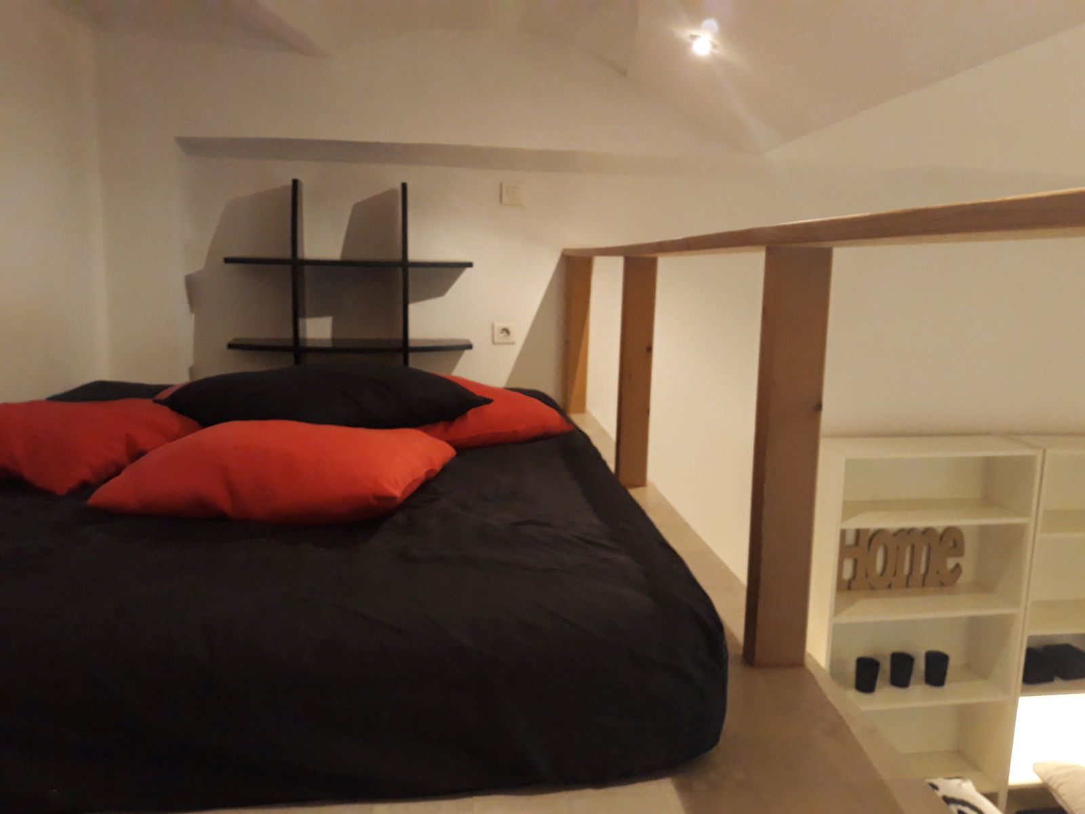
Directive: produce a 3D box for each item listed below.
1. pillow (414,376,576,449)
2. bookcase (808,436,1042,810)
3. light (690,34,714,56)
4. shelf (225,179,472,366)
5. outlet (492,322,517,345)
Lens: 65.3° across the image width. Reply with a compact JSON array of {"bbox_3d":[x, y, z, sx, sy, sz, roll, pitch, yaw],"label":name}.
[{"bbox_3d":[-0.258,-0.018,2.089,0.540,0.150,0.480,-3,10,-20],"label":"pillow"},{"bbox_3d":[1.427,1.136,3.390,0.800,2.020,0.280,0,9,-8],"label":"bookcase"},{"bbox_3d":[0.397,-0.898,2.102,0.070,0.025,0.070,-15,-1,-3],"label":"light"},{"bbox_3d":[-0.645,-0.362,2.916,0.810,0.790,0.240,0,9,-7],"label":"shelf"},{"bbox_3d":[-0.138,-0.269,3.090,0.082,0.082,0.015,0,9,-7],"label":"outlet"}]

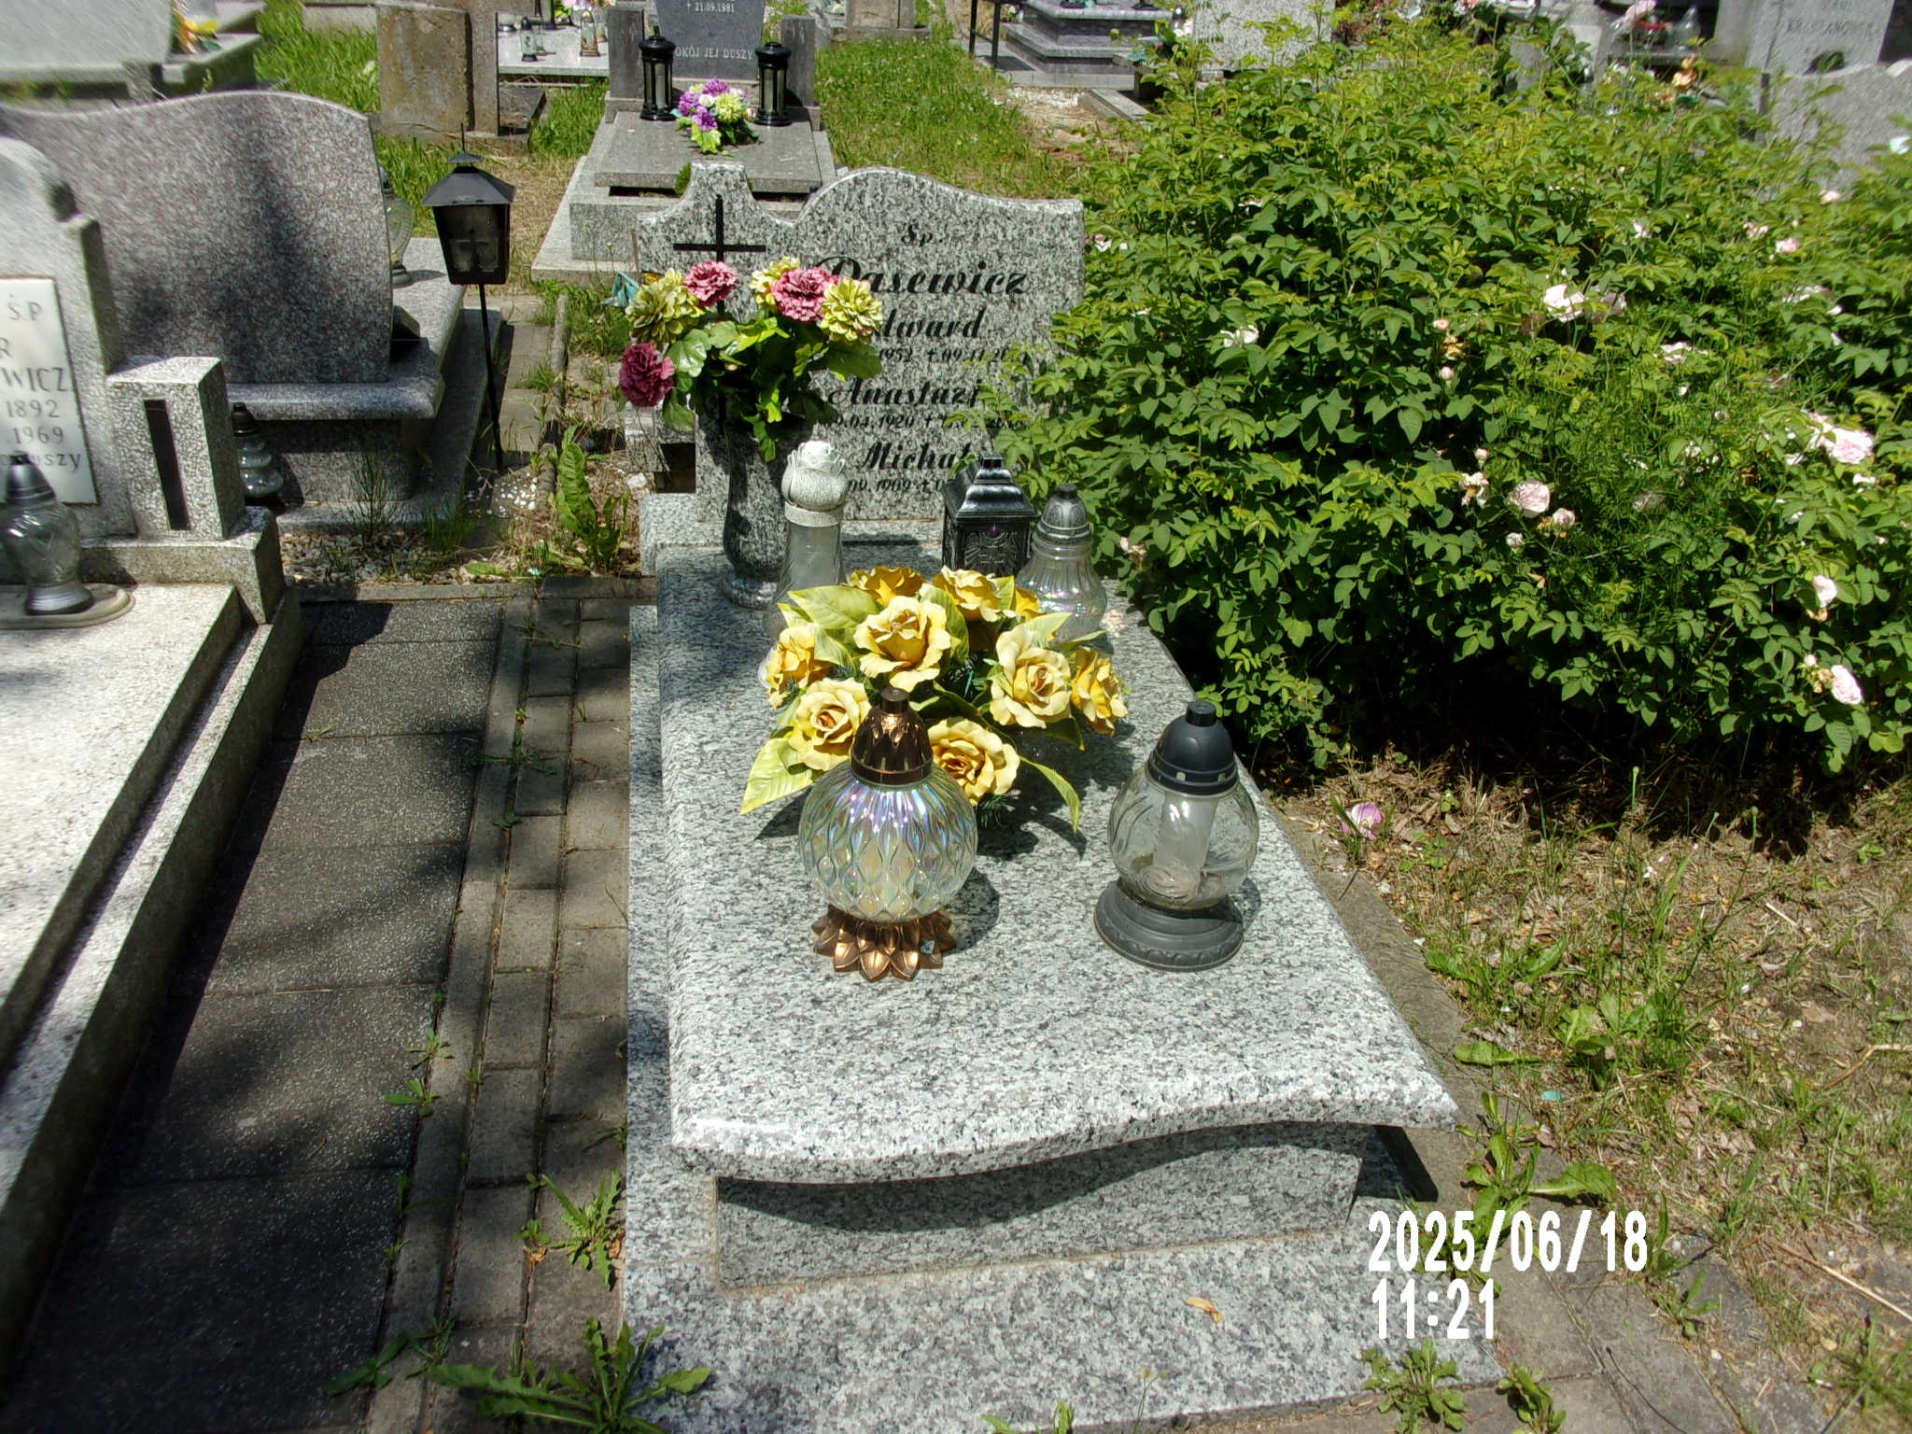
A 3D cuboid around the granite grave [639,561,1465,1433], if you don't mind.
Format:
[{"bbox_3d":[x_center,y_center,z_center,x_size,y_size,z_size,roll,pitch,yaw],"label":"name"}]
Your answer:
[{"bbox_3d":[-0.026,0.141,2.374,0.940,0.280,1.960,-2,30,-10],"label":"granite grave"}]

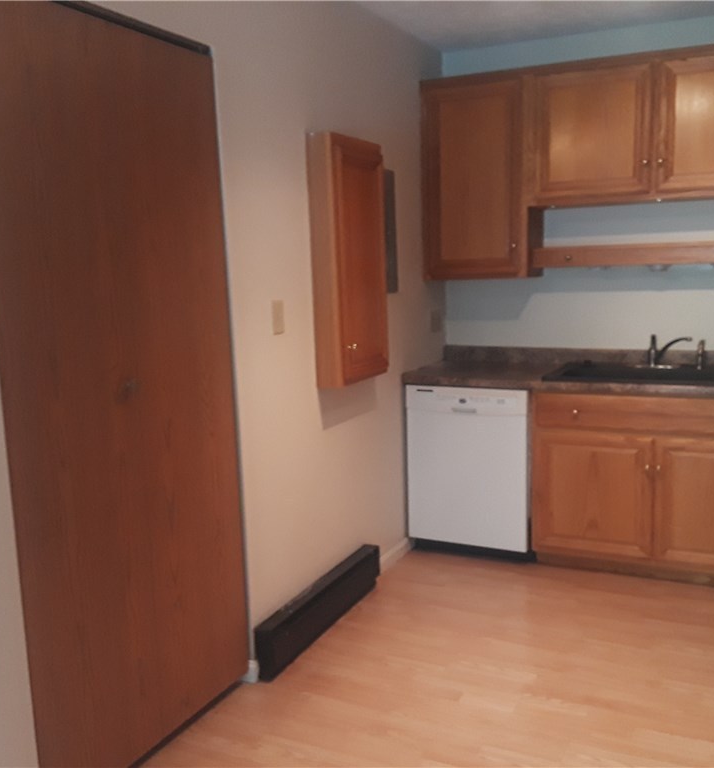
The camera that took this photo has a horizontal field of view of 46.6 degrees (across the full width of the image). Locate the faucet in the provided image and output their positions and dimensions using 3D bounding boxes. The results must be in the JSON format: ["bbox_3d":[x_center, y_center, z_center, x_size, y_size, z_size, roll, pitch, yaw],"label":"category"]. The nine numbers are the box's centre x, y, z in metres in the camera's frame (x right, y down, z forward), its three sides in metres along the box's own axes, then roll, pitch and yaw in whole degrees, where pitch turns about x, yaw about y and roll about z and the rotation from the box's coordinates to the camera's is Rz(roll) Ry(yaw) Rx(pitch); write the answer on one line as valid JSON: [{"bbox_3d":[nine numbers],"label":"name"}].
[{"bbox_3d":[1.486,-0.154,3.939,0.205,0.155,0.055,4,10,36],"label":"faucet"}]

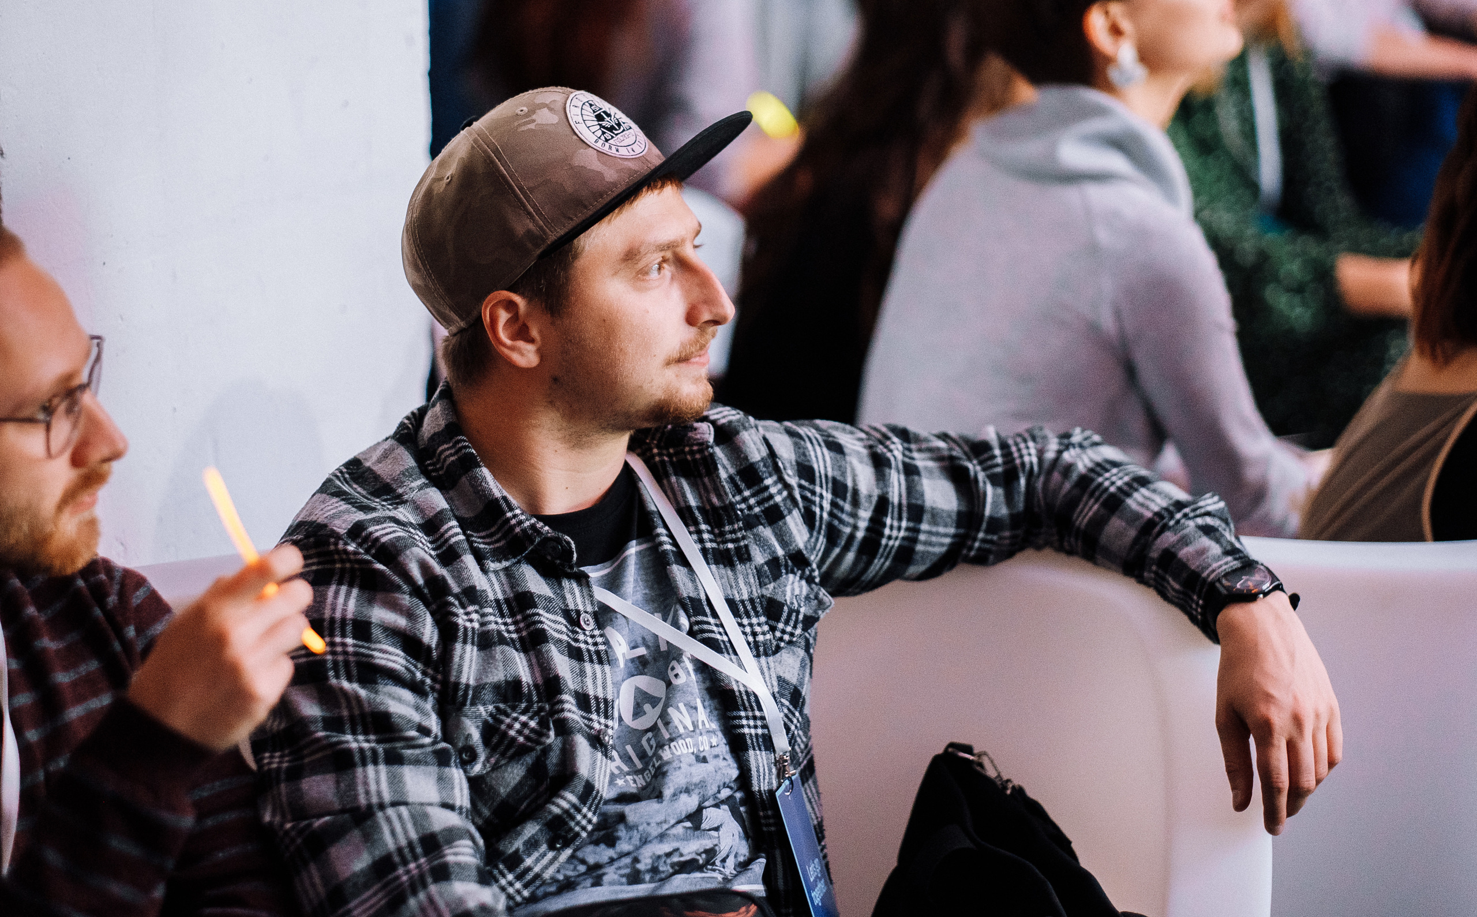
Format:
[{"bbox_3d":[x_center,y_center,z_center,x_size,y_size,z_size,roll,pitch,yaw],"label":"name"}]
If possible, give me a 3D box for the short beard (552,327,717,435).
[{"bbox_3d":[-0.064,-0.059,2.570,0.100,0.087,0.128,-6,3,23],"label":"short beard"}]

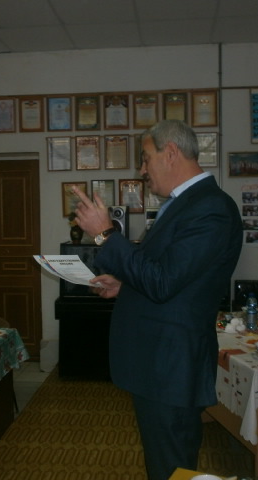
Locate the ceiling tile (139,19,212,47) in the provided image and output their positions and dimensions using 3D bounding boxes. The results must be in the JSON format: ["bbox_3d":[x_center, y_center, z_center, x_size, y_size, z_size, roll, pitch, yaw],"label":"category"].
[{"bbox_3d":[0.405,-1.783,4.255,0.605,0.020,0.555,0,0,5],"label":"ceiling tile"}]

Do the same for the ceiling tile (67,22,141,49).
[{"bbox_3d":[-0.203,-1.754,4.287,0.605,0.020,0.580,-1,3,5],"label":"ceiling tile"}]

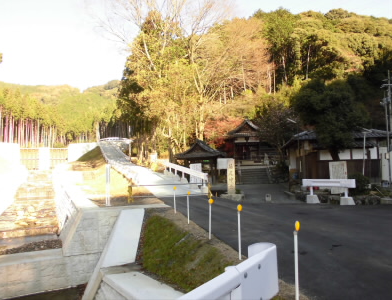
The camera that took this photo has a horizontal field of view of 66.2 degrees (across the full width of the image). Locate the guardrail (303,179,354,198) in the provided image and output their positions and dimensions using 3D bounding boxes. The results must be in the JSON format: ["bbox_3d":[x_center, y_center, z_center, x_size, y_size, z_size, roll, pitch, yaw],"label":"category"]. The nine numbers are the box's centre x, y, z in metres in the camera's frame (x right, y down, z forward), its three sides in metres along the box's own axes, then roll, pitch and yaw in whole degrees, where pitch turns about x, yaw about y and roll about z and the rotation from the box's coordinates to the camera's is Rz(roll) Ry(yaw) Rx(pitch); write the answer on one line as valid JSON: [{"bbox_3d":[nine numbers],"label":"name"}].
[{"bbox_3d":[5.778,1.661,13.200,0.240,0.770,2.400,1,-4,-40],"label":"guardrail"}]

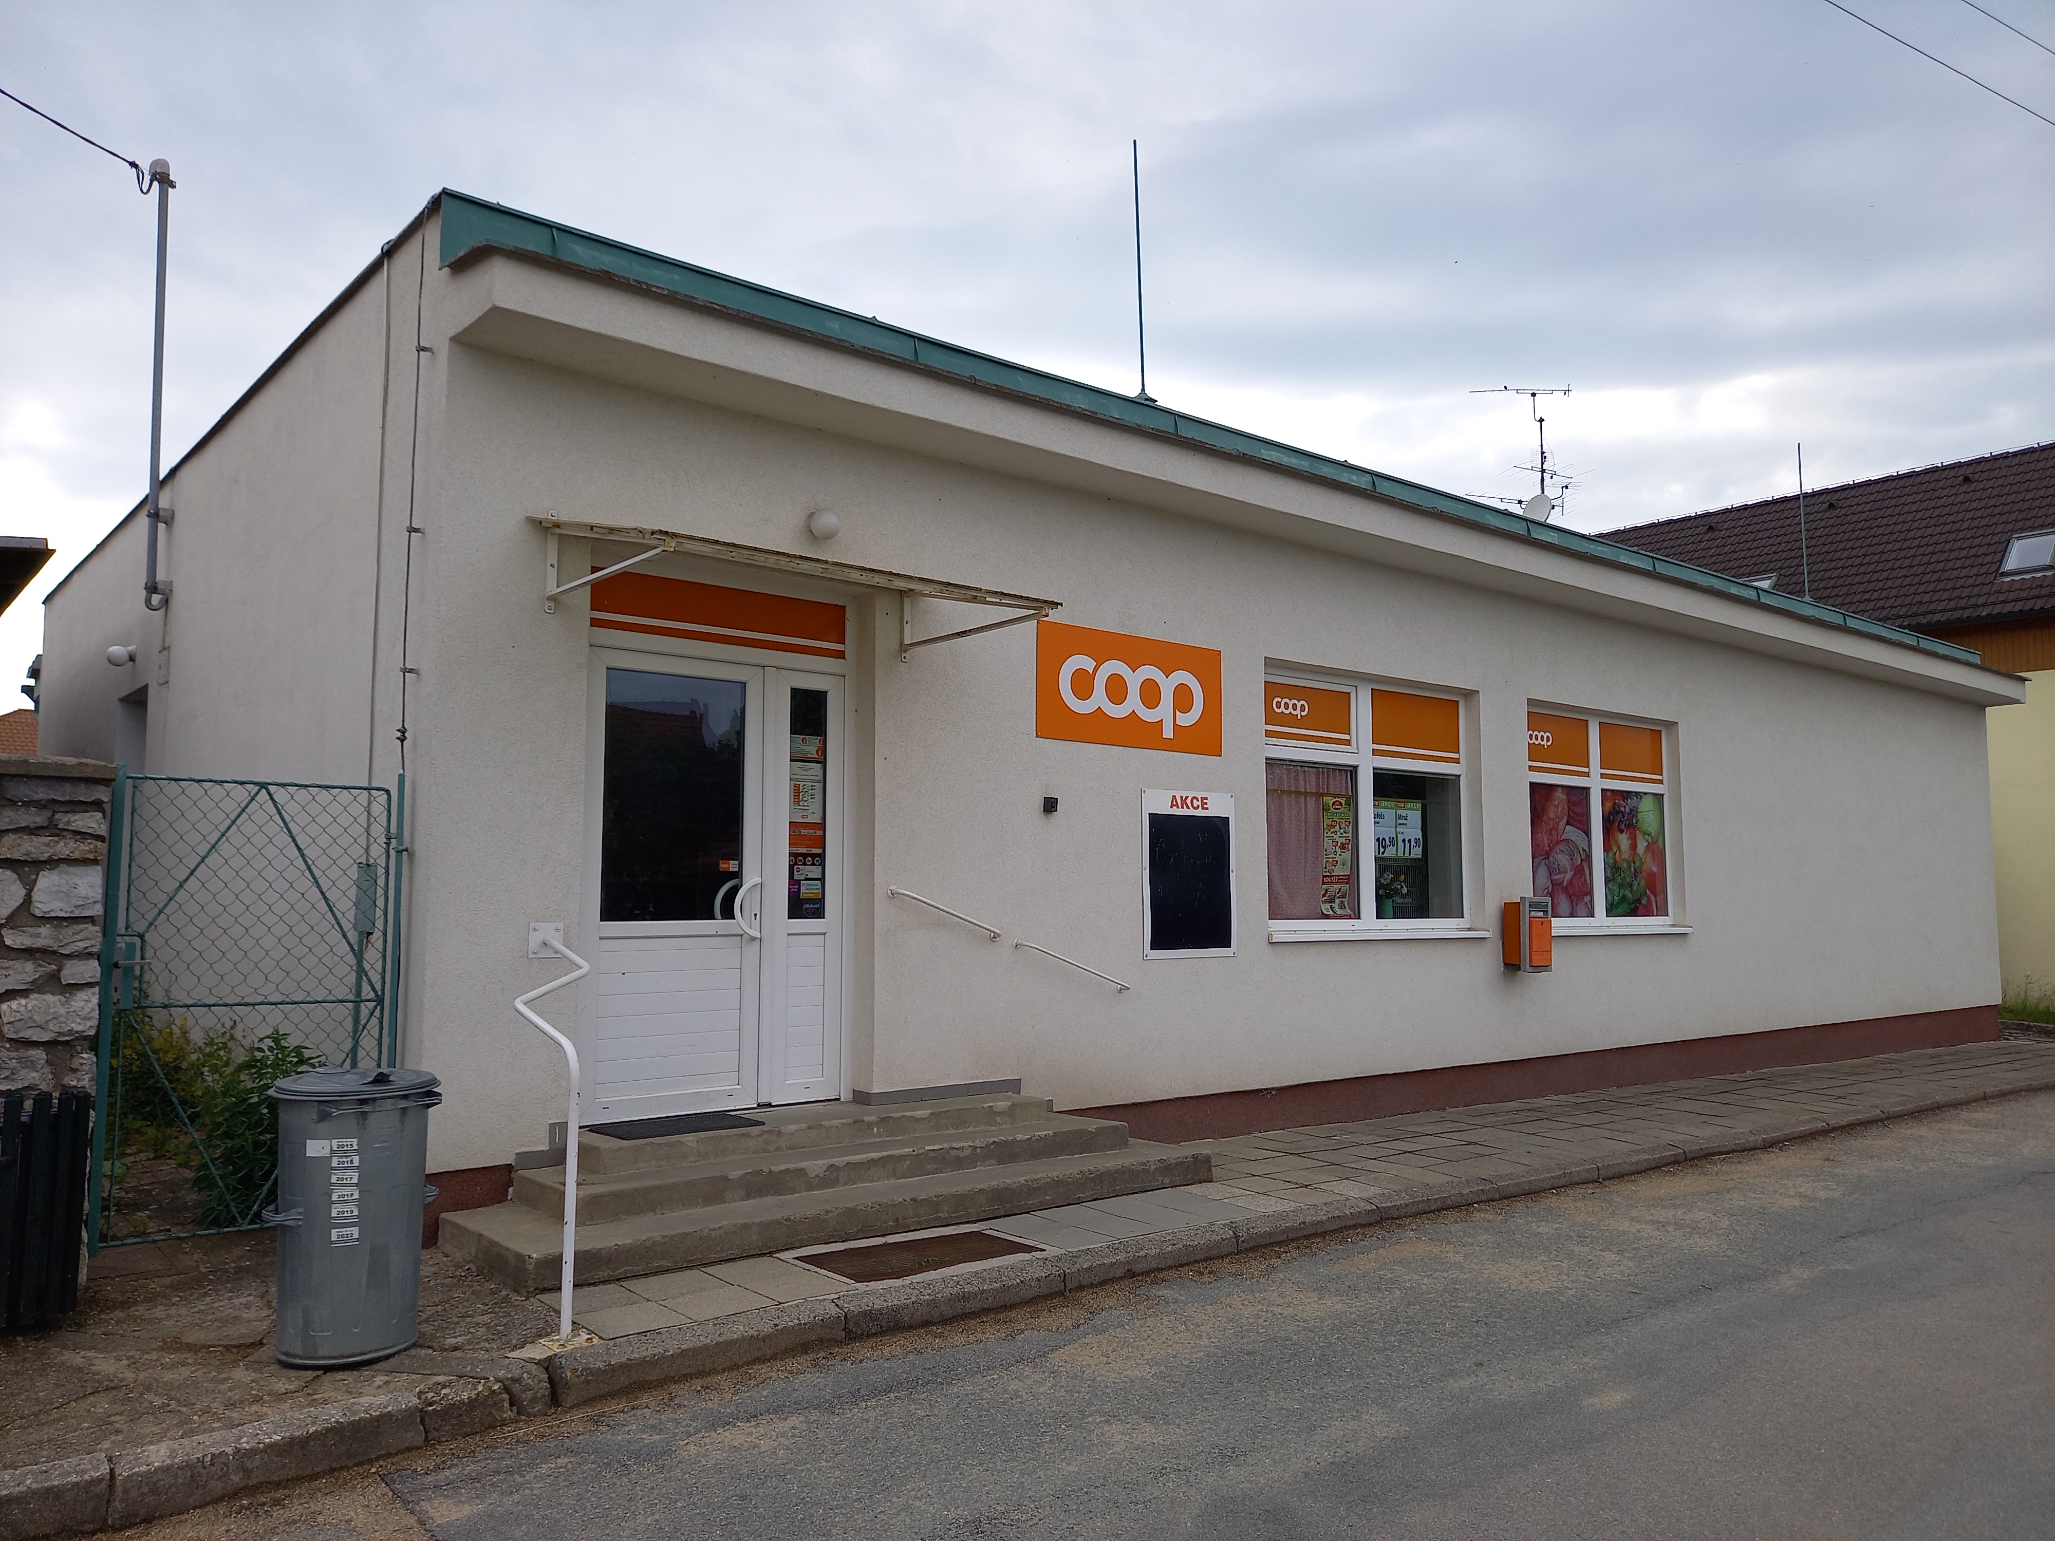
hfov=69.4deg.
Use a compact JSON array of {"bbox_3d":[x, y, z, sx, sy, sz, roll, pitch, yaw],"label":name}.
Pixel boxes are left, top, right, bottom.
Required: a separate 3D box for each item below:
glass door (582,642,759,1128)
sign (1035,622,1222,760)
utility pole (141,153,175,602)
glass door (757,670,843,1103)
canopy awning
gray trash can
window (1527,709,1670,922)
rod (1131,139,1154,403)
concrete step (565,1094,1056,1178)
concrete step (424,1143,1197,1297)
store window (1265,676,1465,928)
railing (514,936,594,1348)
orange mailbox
[{"bbox_3d":[-1.645,0.537,6.960,0.910,2.153,0.090,4,-6,-40],"label":"glass door"},{"bbox_3d":[0.636,-0.461,8.689,1.509,0.660,0.030,4,-6,-40],"label":"sign"},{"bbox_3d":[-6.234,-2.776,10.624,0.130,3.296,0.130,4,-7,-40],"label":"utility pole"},{"bbox_3d":[-1.141,0.579,7.444,0.480,2.139,0.070,4,-7,-40],"label":"glass door"},{"bbox_3d":[-0.980,-0.885,6.596,2.079,0.481,1.160,4,-6,-40],"label":"canopy awning"},{"bbox_3d":[-2.119,1.393,4.664,0.510,0.815,0.500,4,-6,-40],"label":"gray trash can"},{"bbox_3d":[4.710,0.407,12.288,2.443,1.758,0.100,4,-6,-40],"label":"window"},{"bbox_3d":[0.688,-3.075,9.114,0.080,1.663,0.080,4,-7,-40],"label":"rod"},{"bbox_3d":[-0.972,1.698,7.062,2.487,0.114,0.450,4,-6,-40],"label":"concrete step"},{"bbox_3d":[-0.730,1.915,6.678,3.441,0.130,0.986,4,-7,-40],"label":"concrete step"},{"bbox_3d":[2.339,0.238,10.310,2.393,1.736,0.090,4,-7,-40],"label":"store window"},{"bbox_3d":[-1.758,1.261,5.513,0.561,1.240,1.530,4,-6,-40],"label":"railing"},{"bbox_3d":[3.712,1.221,11.002,0.327,0.545,0.198,4,-7,-40],"label":"orange mailbox"}]

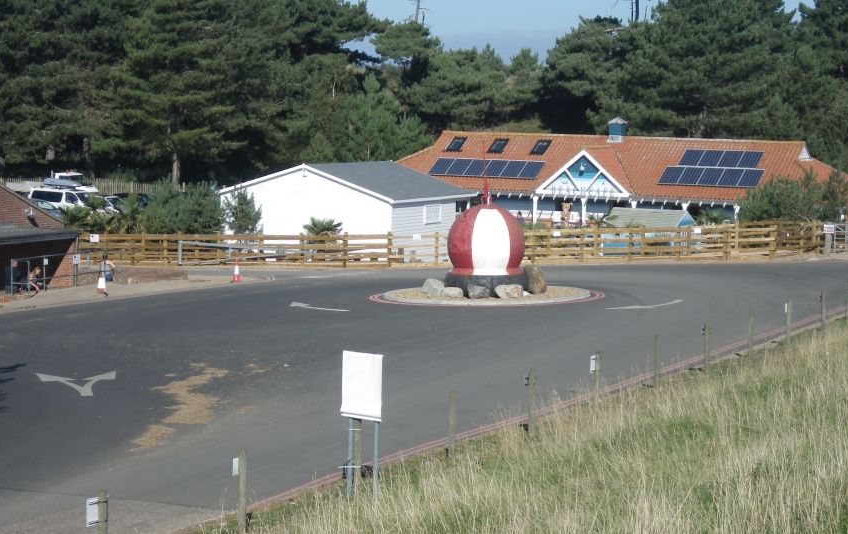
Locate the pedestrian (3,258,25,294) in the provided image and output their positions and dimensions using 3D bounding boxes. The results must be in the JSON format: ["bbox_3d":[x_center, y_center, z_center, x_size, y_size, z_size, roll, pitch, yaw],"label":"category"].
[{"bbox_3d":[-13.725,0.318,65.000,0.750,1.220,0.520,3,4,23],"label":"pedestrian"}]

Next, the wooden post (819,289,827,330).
[{"bbox_3d":[11.433,1.238,55.500,0.120,1.160,0.120,4,6,27],"label":"wooden post"}]

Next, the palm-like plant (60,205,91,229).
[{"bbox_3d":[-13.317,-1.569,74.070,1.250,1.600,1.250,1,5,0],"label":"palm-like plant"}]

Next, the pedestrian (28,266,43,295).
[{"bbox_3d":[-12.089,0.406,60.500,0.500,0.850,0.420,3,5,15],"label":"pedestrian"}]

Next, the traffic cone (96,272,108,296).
[{"bbox_3d":[-10.610,0.559,63.800,0.420,0.750,0.420,1,4,0],"label":"traffic cone"}]

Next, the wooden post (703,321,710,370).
[{"bbox_3d":[6.766,1.914,46.400,0.120,1.200,0.120,4,6,27],"label":"wooden post"}]

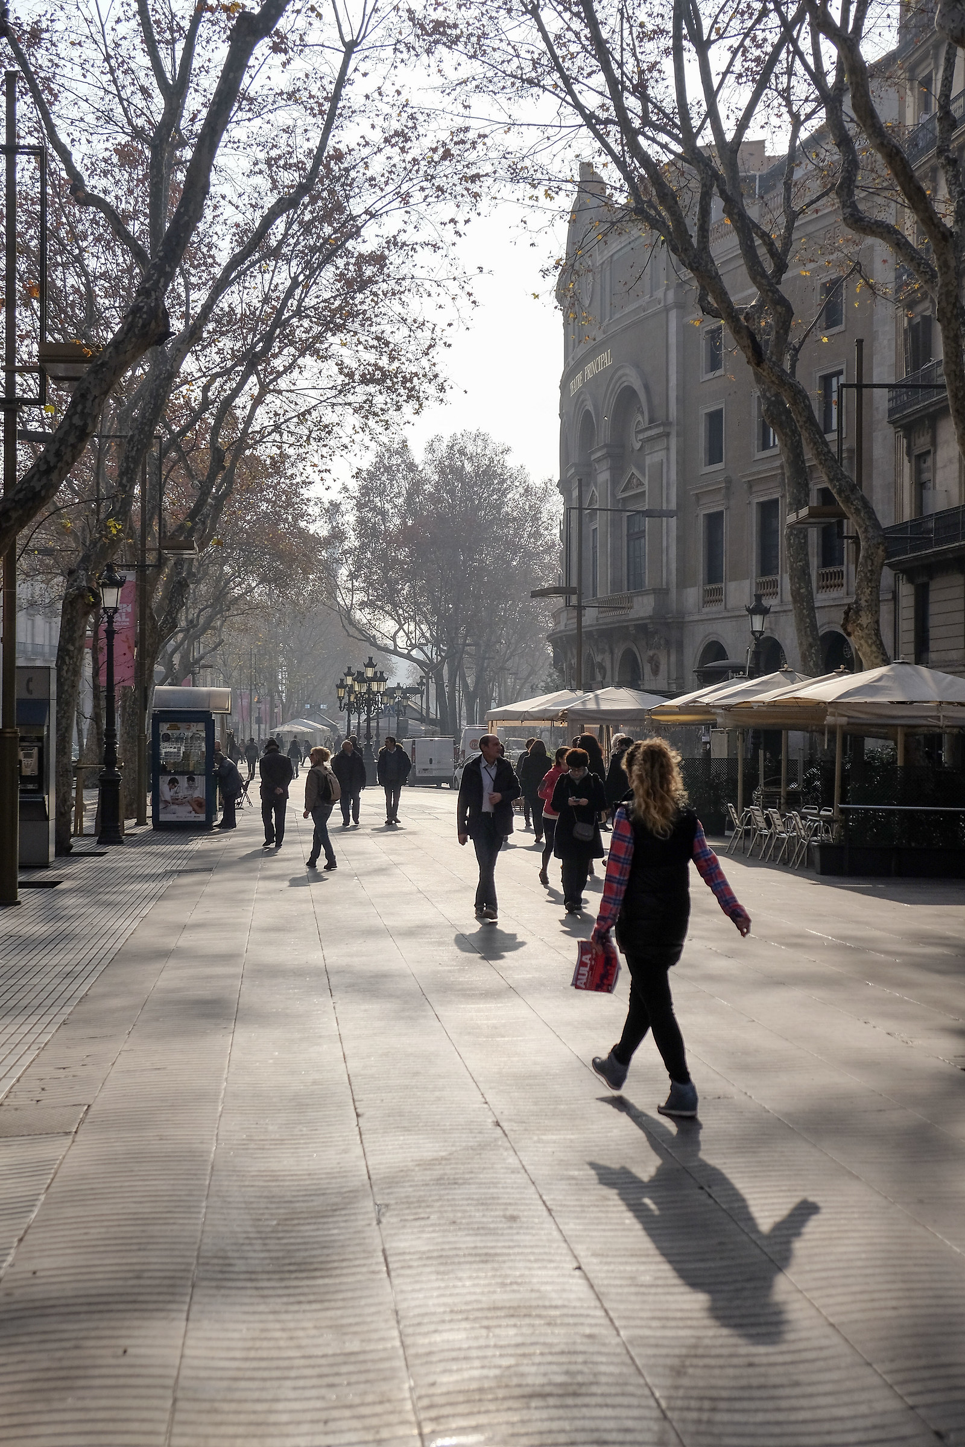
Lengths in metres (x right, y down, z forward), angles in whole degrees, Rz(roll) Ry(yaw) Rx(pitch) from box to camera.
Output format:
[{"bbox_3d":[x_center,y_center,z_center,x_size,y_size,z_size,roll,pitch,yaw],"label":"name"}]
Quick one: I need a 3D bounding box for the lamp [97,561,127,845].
[{"bbox_3d":[-6.062,-0.330,28.900,0.480,4.600,0.480,0,0,-7],"label":"lamp"}]

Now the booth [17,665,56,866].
[{"bbox_3d":[-6.134,0.587,23.950,0.580,2.660,0.650,0,0,-7],"label":"booth"}]

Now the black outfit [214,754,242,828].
[{"bbox_3d":[-5.060,1.350,35.100,0.570,1.480,0.500,0,0,14],"label":"black outfit"}]

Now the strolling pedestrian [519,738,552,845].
[{"bbox_3d":[0.880,1.220,29.900,0.560,1.630,0.460,0,0,-7],"label":"strolling pedestrian"}]

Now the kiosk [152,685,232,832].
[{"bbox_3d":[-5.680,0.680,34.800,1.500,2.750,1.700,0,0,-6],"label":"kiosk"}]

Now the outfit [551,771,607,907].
[{"bbox_3d":[0.951,1.137,17.400,0.560,1.351,0.400,0,0,-1],"label":"outfit"}]

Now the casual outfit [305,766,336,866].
[{"bbox_3d":[-2.140,1.215,23.400,0.450,1.369,0.470,0,-1,31],"label":"casual outfit"}]

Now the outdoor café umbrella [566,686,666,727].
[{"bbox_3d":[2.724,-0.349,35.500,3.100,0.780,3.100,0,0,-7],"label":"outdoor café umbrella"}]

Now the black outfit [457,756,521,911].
[{"bbox_3d":[0.060,1.050,16.850,0.600,1.520,0.430,0,0,-3],"label":"black outfit"}]

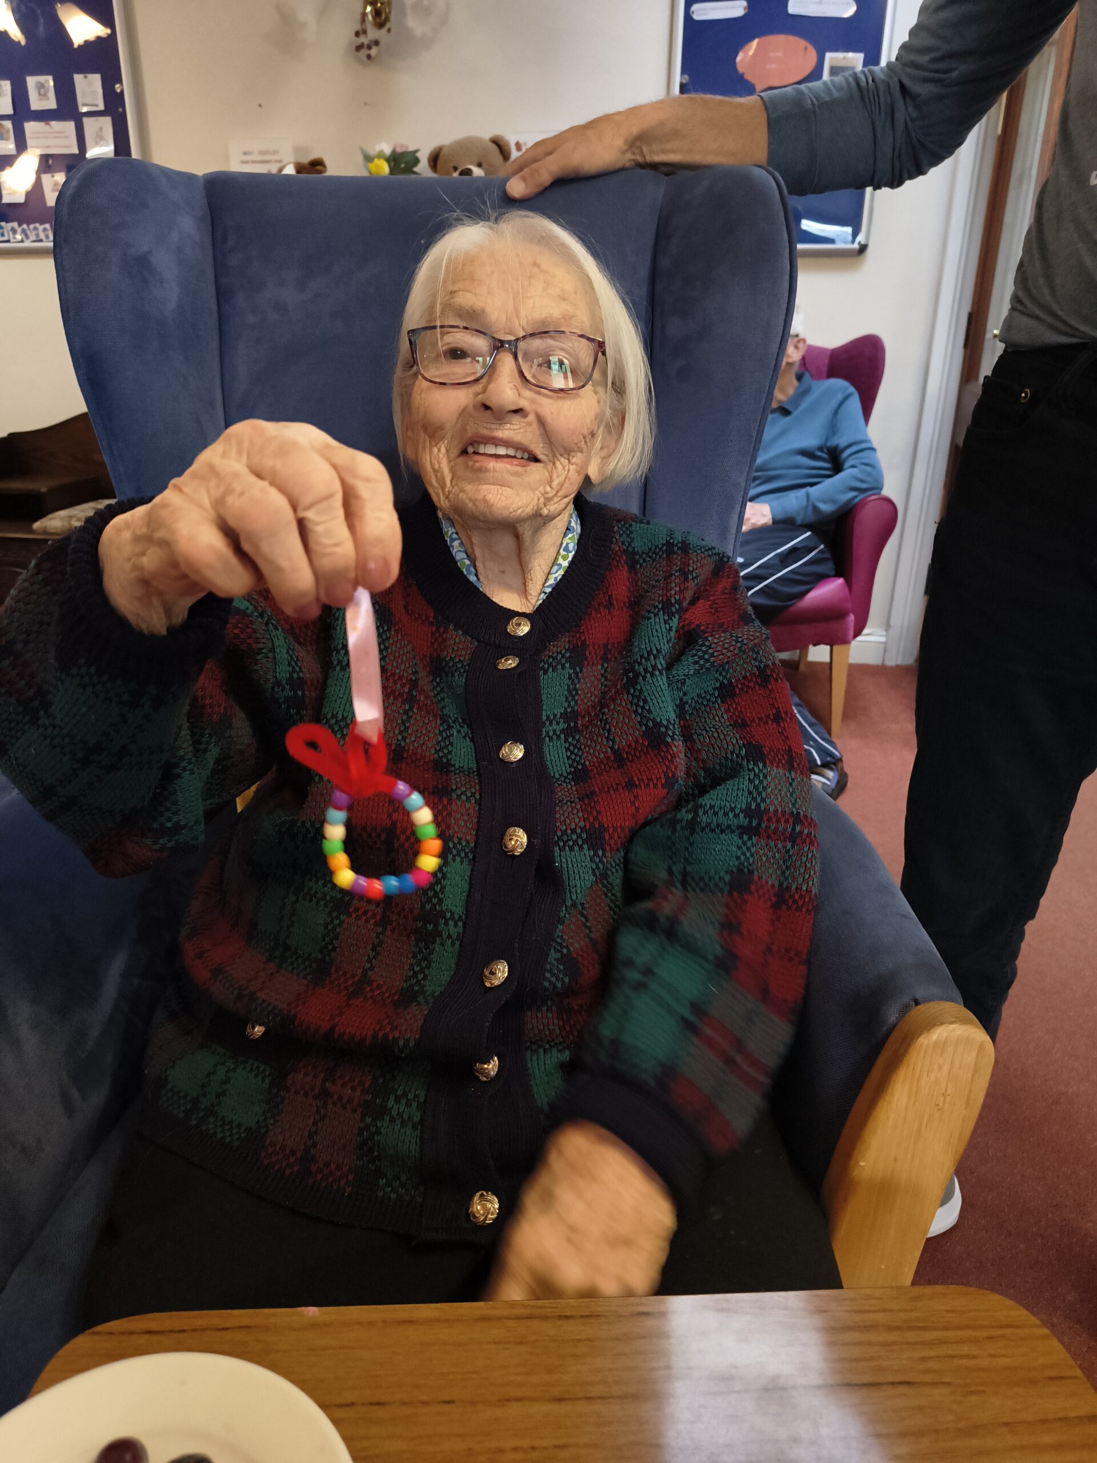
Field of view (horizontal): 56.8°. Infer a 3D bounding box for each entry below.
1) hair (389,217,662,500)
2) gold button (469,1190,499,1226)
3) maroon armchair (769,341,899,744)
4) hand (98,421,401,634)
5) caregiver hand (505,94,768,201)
[{"bbox_3d":[-0.019,-0.282,0.765,0.190,0.200,0.185,7,15,6],"label":"hair"},{"bbox_3d":[-0.036,0.270,0.575,0.018,0.019,0.009,0,-16,0],"label":"gold button"},{"bbox_3d":[0.574,-0.597,2.945,0.750,1.060,0.780,3,22,5],"label":"maroon armchair"},{"bbox_3d":[-0.116,-0.081,0.400,0.113,0.080,0.082,9,23,19],"label":"hand"},{"bbox_3d":[0.072,-0.506,0.880,0.225,0.085,0.105,3,22,5],"label":"caregiver hand"}]

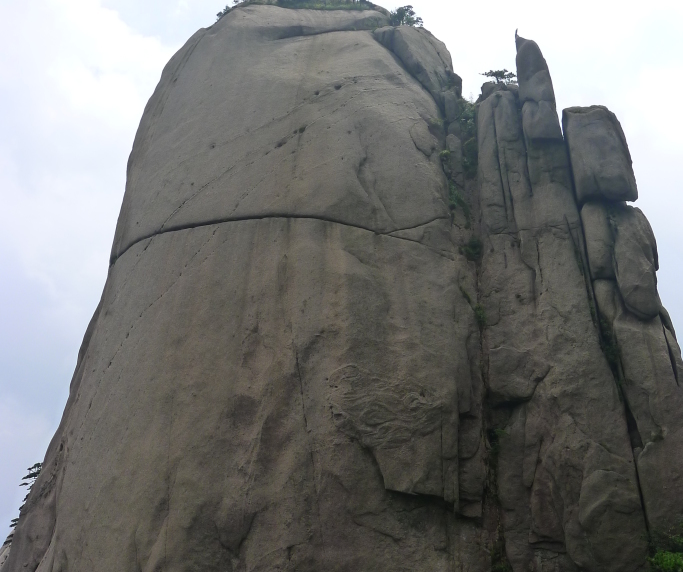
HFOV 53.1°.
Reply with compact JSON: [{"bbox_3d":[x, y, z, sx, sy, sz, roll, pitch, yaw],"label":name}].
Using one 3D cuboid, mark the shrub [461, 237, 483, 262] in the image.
[{"bbox_3d":[8.569,-2.406,45.000,1.450,1.600,1.300,0,-25,0],"label":"shrub"}]

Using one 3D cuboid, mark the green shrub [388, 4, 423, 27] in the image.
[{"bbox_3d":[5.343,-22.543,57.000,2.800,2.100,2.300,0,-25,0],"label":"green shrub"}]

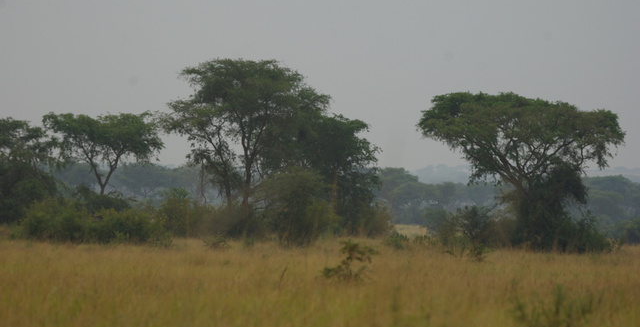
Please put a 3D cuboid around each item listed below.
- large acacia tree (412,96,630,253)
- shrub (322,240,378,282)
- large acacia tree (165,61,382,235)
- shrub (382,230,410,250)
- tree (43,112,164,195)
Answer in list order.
[{"bbox_3d":[12.265,0.489,310.000,12.720,9.670,12.090,0,-1,0],"label":"large acacia tree"},{"bbox_3d":[1.083,3.517,180.000,1.990,1.560,1.790,0,-1,0],"label":"shrub"},{"bbox_3d":[-3.074,-0.926,335.000,14.410,12.030,12.970,0,-1,0],"label":"large acacia tree"},{"bbox_3d":[4.378,4.407,290.000,1.600,1.140,1.440,0,-1,0],"label":"shrub"},{"bbox_3d":[-15.167,0.701,355.000,8.550,8.550,8.120,0,-1,0],"label":"tree"}]

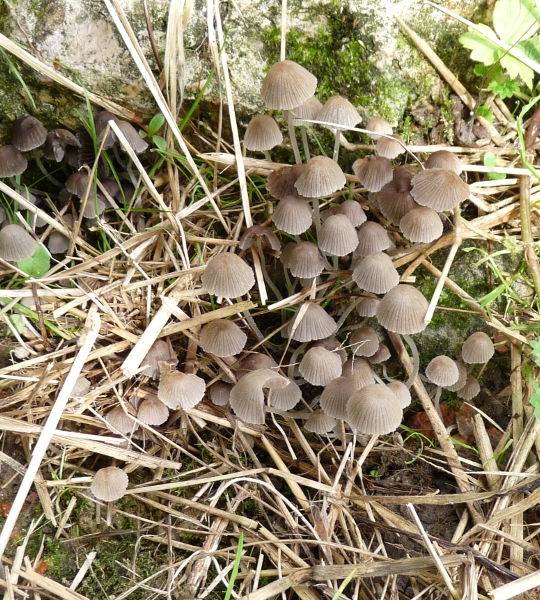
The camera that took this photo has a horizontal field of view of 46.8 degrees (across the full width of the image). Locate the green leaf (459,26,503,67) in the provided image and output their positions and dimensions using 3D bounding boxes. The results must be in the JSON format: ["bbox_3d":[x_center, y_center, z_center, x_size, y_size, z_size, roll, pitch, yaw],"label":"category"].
[{"bbox_3d":[0.137,-0.165,0.405,0.027,0.008,0.029,26,86,13],"label":"green leaf"}]

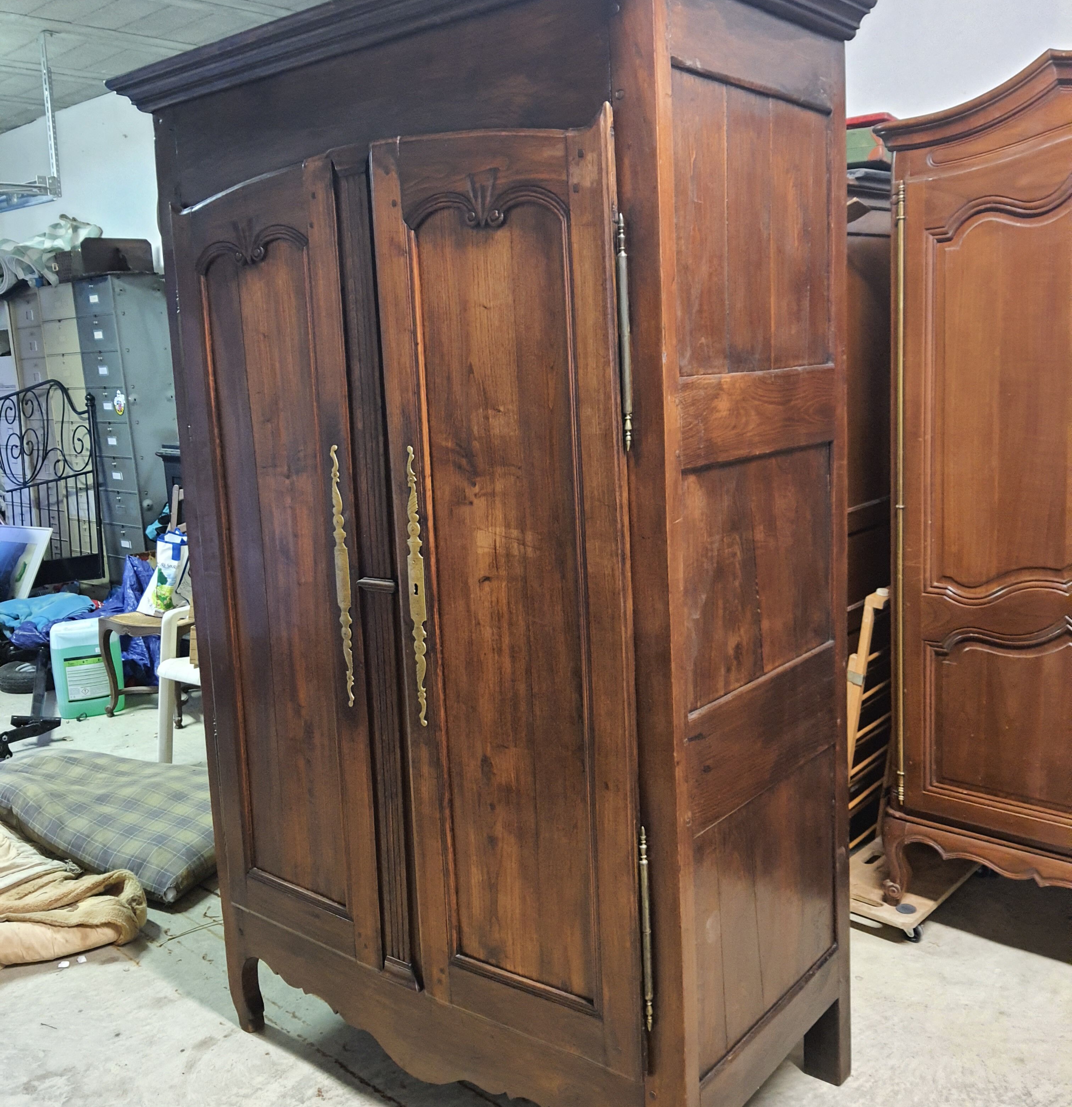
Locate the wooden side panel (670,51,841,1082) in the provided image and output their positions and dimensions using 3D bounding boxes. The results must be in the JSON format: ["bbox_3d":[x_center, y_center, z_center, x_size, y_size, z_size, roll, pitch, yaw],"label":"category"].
[{"bbox_3d":[0.386,0.044,1.810,0.030,1.570,0.535,5,12,39],"label":"wooden side panel"}]

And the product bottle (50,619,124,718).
[{"bbox_3d":[-2.112,0.546,5.082,0.290,0.390,0.240,-6,10,-17],"label":"product bottle"}]

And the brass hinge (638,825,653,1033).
[{"bbox_3d":[0.172,0.588,1.671,0.022,0.350,0.025,5,12,39],"label":"brass hinge"}]

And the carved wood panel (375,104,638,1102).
[{"bbox_3d":[-0.047,0.097,1.760,0.490,1.520,0.030,5,12,39],"label":"carved wood panel"}]

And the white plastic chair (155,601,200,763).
[{"bbox_3d":[-1.105,0.447,4.143,0.560,0.800,0.550,5,12,39],"label":"white plastic chair"}]

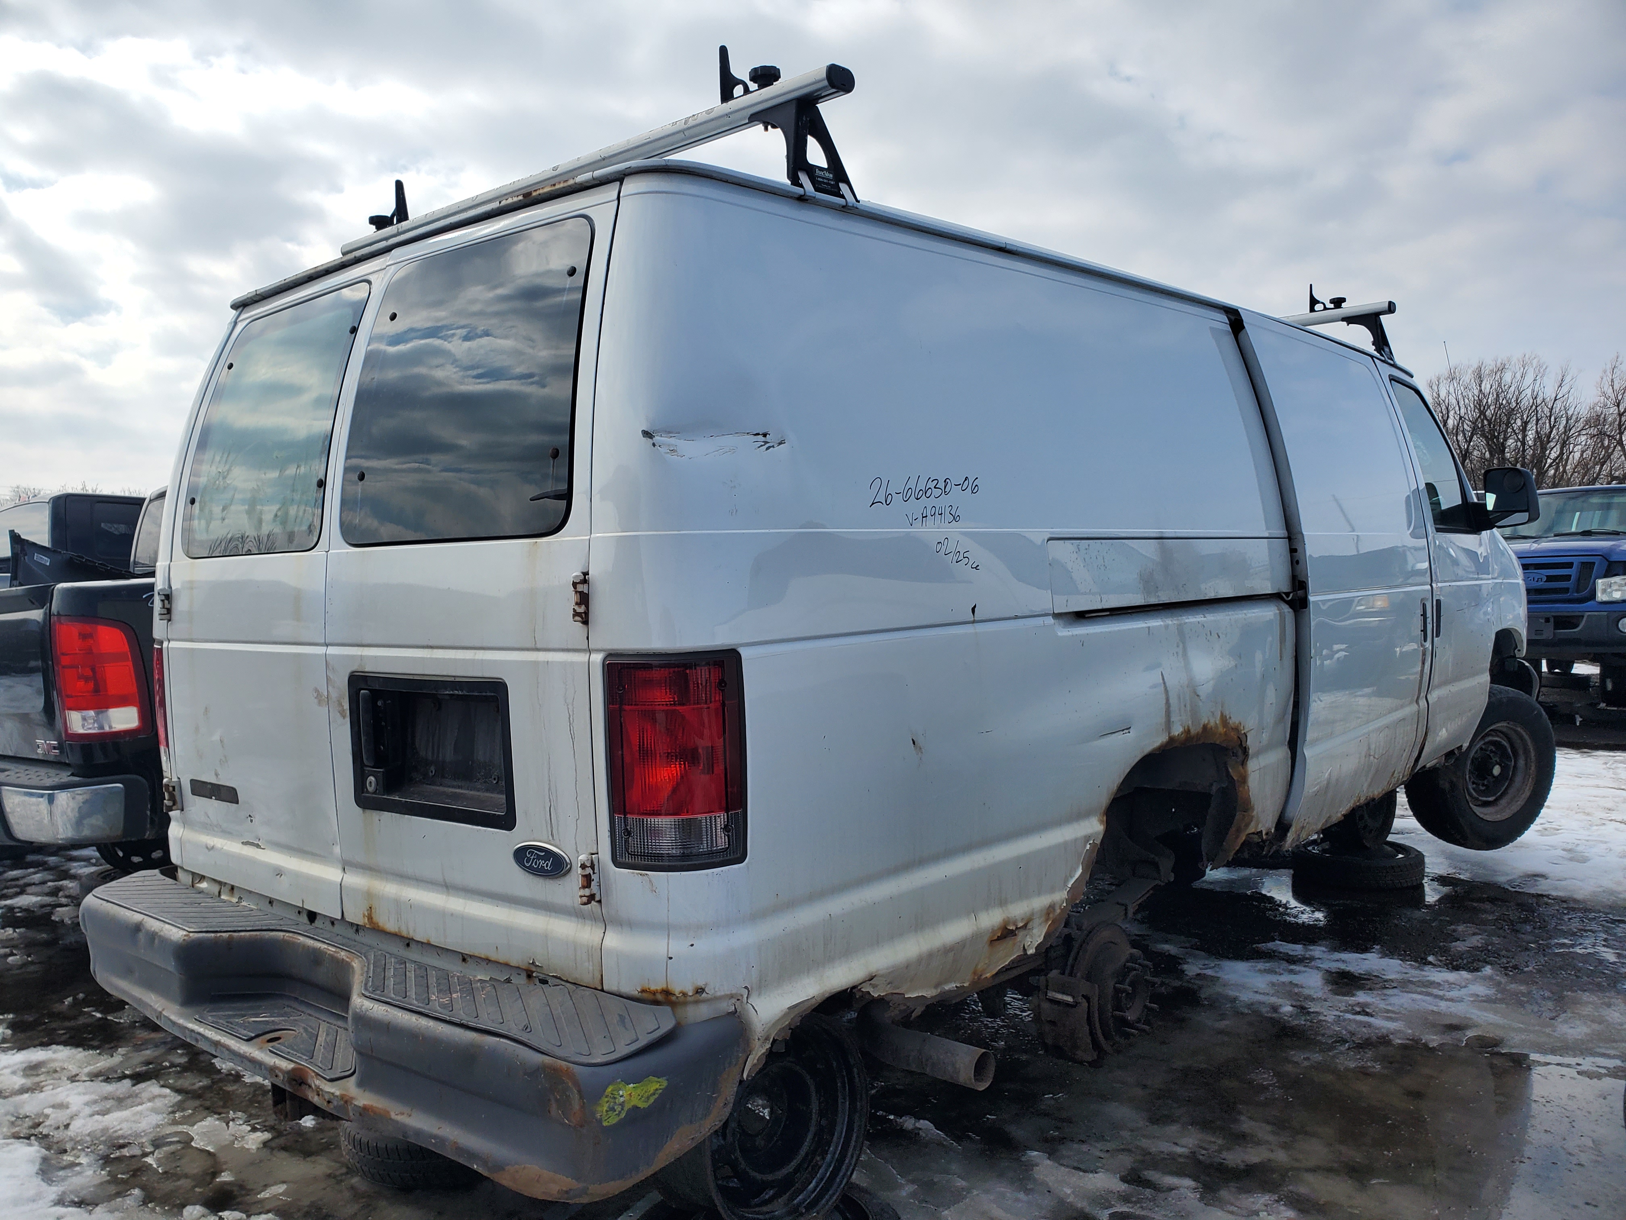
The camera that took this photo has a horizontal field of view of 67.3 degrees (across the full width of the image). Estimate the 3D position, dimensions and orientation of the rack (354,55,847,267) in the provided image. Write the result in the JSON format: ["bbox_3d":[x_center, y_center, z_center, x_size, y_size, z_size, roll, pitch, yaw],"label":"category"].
[{"bbox_3d":[-0.583,-0.865,2.599,1.630,0.350,0.140,0,2,39],"label":"rack"}]

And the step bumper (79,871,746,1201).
[{"bbox_3d":[-0.868,0.703,2.239,1.790,0.230,0.330,0,2,39],"label":"step bumper"}]

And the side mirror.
[{"bbox_3d":[2.913,-0.468,5.086,0.200,0.255,0.120,0,2,39],"label":"side mirror"}]

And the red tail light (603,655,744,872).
[{"bbox_3d":[-0.201,0.219,1.775,0.155,0.315,0.140,0,2,39],"label":"red tail light"}]

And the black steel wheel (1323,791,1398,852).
[{"bbox_3d":[2.479,0.863,5.572,0.426,0.426,0.185,-3,2,-42],"label":"black steel wheel"}]

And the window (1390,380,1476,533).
[{"bbox_3d":[2.485,-0.593,4.873,0.060,0.600,0.700,-15,-7,39],"label":"window"}]

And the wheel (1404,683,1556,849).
[{"bbox_3d":[3.049,0.718,5.571,0.745,0.745,0.235,-2,2,-22],"label":"wheel"}]

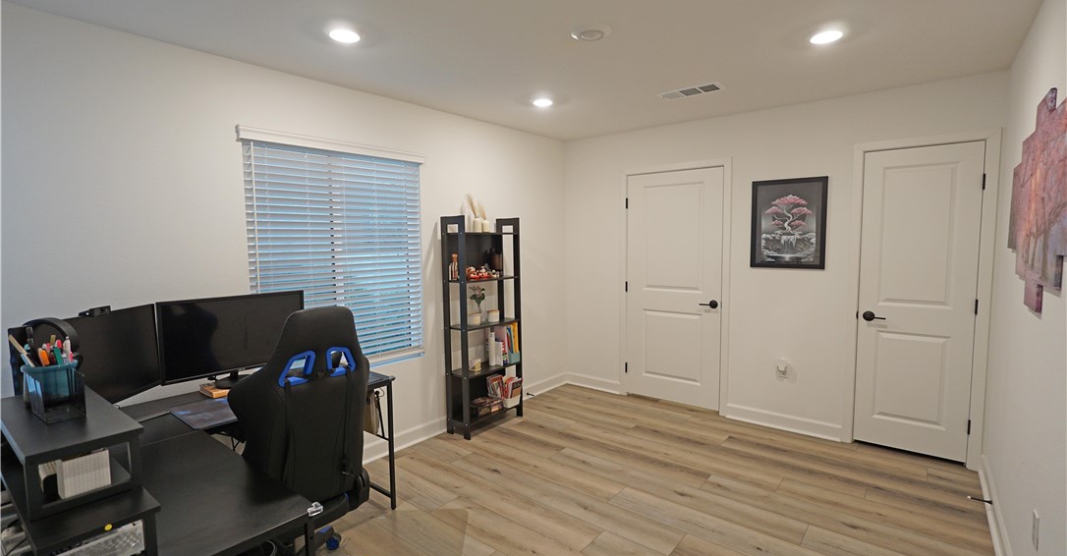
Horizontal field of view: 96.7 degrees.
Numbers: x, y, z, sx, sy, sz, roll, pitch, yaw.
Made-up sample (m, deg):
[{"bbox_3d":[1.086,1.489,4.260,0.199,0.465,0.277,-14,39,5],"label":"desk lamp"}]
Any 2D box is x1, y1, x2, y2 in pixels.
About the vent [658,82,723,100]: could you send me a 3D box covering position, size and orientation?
[{"bbox_3d":[1.034,-1.228,3.129,0.385,0.020,0.165,3,6,40],"label":"vent"}]

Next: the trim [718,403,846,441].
[{"bbox_3d":[1.904,1.111,3.665,0.815,0.105,0.018,3,6,38],"label":"trim"}]

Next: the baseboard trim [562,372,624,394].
[{"bbox_3d":[0.585,1.044,4.679,0.612,0.105,0.018,3,6,38],"label":"baseboard trim"}]

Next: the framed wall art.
[{"bbox_3d":[1.897,-0.400,3.535,0.500,0.661,0.030,3,6,38],"label":"framed wall art"}]

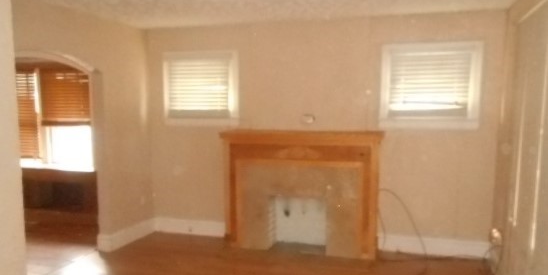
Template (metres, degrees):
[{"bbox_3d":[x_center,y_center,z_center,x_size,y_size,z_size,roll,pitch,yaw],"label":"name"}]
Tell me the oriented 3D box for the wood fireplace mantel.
[{"bbox_3d":[0.297,0.591,4.268,1.700,1.293,0.411,1,5,15],"label":"wood fireplace mantel"}]

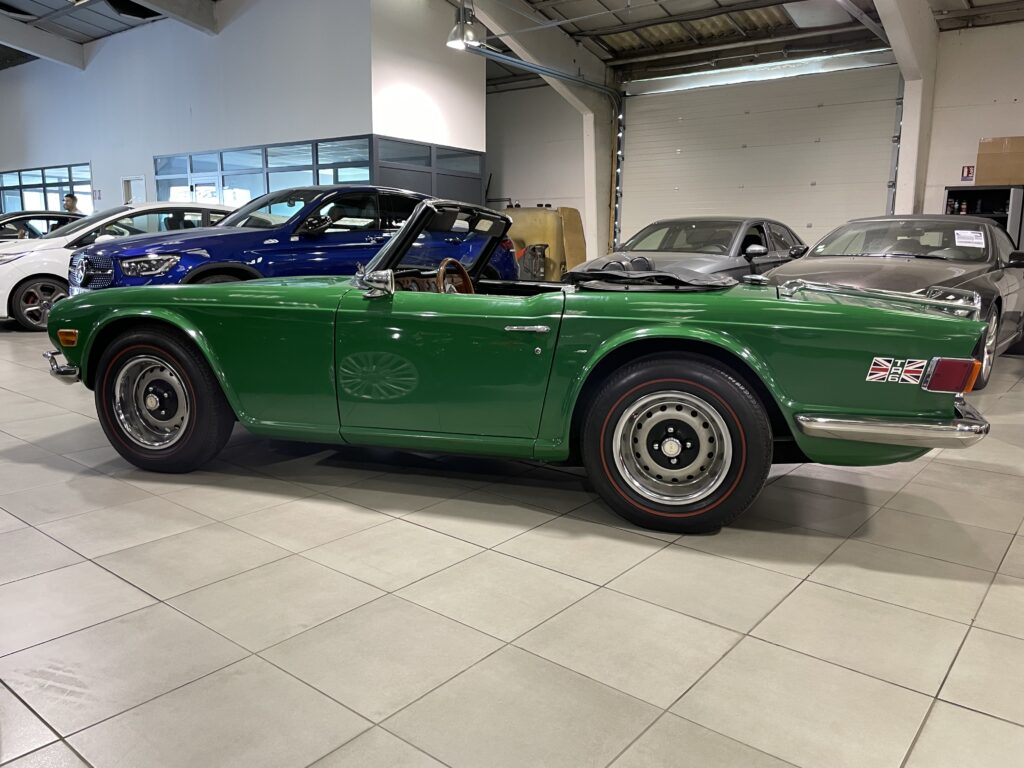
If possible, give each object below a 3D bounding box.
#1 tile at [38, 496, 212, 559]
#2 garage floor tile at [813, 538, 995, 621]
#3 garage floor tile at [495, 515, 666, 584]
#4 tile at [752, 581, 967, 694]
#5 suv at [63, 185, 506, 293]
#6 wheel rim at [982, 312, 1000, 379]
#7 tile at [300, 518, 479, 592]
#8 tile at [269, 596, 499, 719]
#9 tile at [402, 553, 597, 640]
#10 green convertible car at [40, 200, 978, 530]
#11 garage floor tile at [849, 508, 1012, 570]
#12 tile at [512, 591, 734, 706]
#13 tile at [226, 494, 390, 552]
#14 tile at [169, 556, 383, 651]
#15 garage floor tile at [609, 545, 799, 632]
[{"bbox_3d":[-1.371,0.508,2.757,0.447,0.010,0.447,9,13,38],"label":"tile"},{"bbox_3d":[1.226,0.613,2.422,0.445,0.010,0.445,9,13,38],"label":"garage floor tile"},{"bbox_3d":[0.237,0.556,2.614,0.447,0.010,0.447,9,13,38],"label":"garage floor tile"},{"bbox_3d":[0.944,0.669,2.076,0.445,0.010,0.445,9,13,38],"label":"tile"},{"bbox_3d":[-1.962,-1.267,8.139,4.730,1.600,1.900,-9,14,-43],"label":"suv"},{"bbox_3d":[3.503,-0.293,5.798,0.200,0.510,0.510,9,13,39],"label":"wheel rim"},{"bbox_3d":[-0.389,0.559,2.547,0.447,0.010,0.447,9,13,38],"label":"tile"},{"bbox_3d":[-0.322,0.669,1.929,0.447,0.010,0.447,9,13,38],"label":"tile"},{"bbox_3d":[-0.042,0.613,2.271,0.447,0.010,0.447,9,13,38],"label":"tile"},{"bbox_3d":[-0.173,-0.227,3.622,4.030,1.170,1.500,4,10,17],"label":"green convertible car"},{"bbox_3d":[1.504,0.550,2.750,0.447,0.010,0.447,9,13,38],"label":"garage floor tile"},{"bbox_3d":[0.311,0.670,2.008,0.445,0.010,0.445,9,13,38],"label":"tile"},{"bbox_3d":[-0.740,0.508,2.839,0.445,0.010,0.445,9,13,38],"label":"tile"},{"bbox_3d":[-0.672,0.618,2.216,0.445,0.010,0.445,9,13,38],"label":"tile"},{"bbox_3d":[0.593,0.615,2.353,0.445,0.010,0.445,9,13,38],"label":"garage floor tile"}]

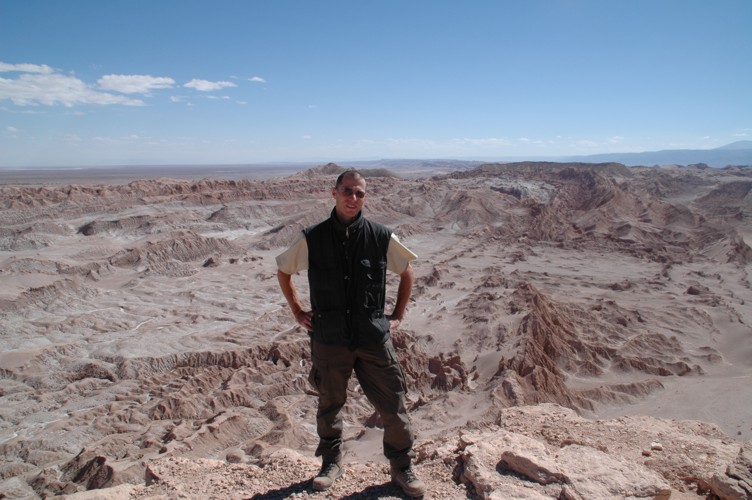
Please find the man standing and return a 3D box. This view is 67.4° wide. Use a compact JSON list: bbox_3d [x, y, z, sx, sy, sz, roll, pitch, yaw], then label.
[{"bbox_3d":[-0.130,0.465,3.100,0.780,1.780,0.420,-1,9,-3],"label":"man standing"}]

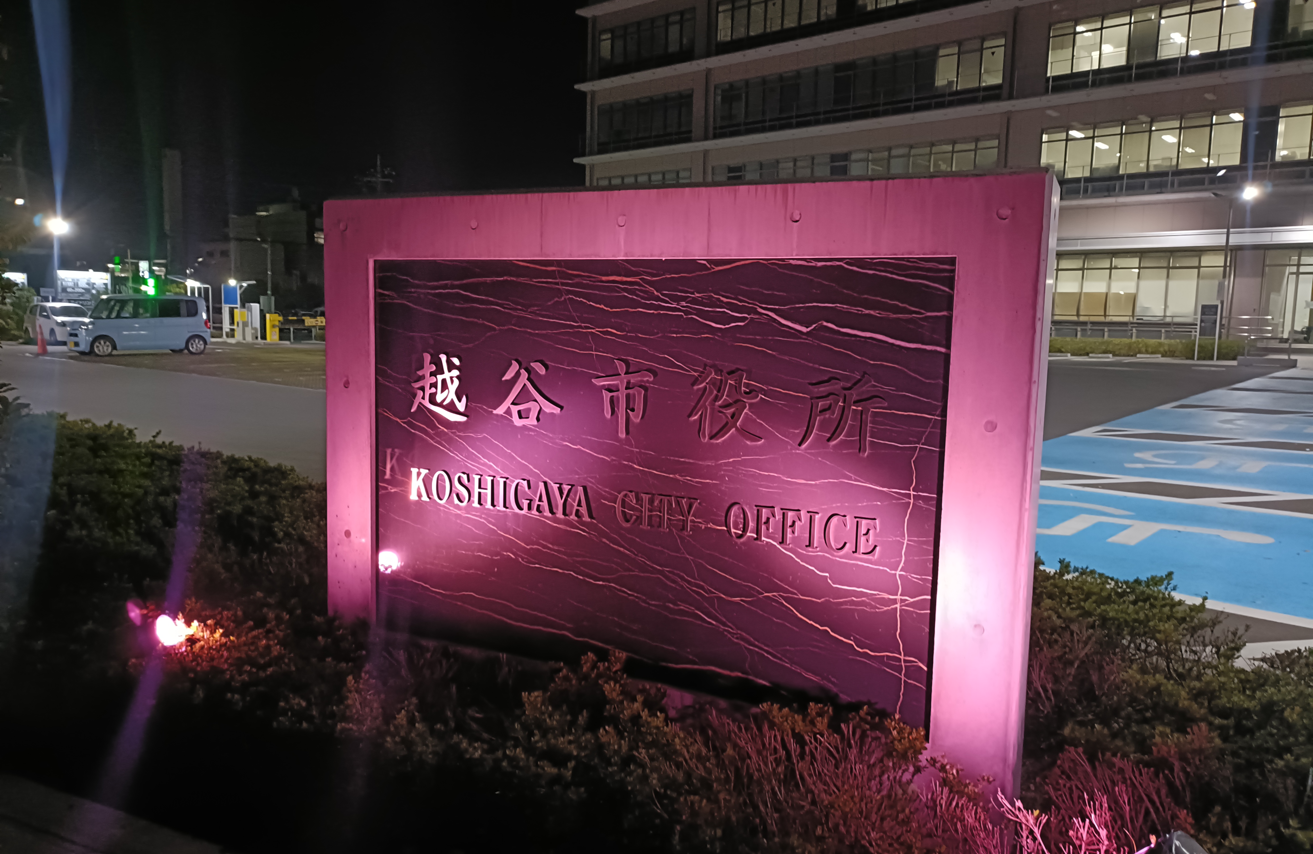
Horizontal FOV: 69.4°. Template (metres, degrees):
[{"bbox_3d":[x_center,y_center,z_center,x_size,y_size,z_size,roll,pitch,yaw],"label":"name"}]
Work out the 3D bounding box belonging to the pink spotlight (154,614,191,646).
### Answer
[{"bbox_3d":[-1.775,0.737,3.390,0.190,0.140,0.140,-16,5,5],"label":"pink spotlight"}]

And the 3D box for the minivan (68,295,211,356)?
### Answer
[{"bbox_3d":[-14.850,-2.930,27.220,1.480,1.750,3.395,7,8,43],"label":"minivan"}]

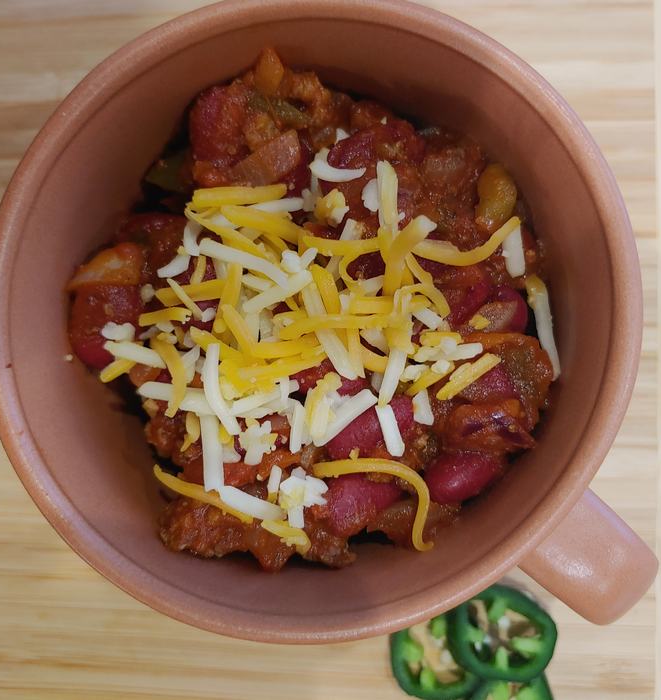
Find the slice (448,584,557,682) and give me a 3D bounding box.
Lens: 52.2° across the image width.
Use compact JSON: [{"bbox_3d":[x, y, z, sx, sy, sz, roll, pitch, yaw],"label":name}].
[{"bbox_3d":[0.047,0.077,0.184,0.028,0.006,0.025,0,84,-4],"label":"slice"}]

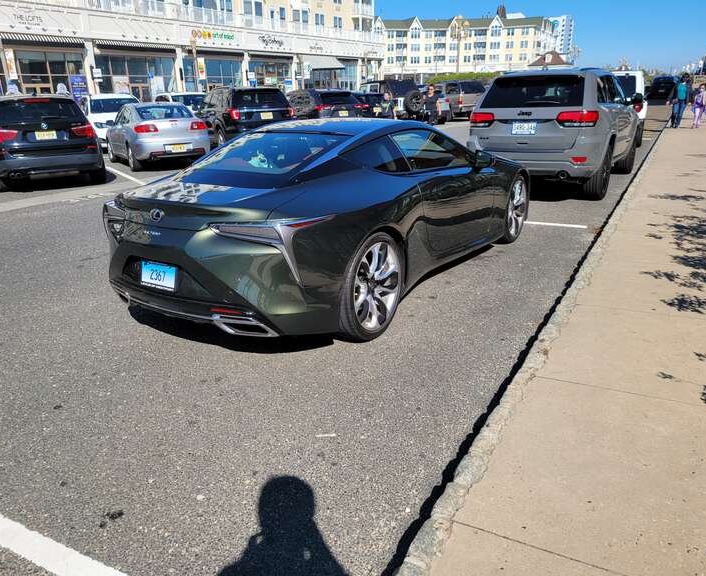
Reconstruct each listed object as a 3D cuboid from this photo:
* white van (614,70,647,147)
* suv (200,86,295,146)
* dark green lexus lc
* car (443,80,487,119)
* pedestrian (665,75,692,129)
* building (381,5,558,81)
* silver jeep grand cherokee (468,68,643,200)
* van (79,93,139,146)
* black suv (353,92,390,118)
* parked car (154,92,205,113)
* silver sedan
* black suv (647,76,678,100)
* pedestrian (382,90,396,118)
[{"bbox_3d":[7.421,-5.103,16.399,1.880,1.850,4.600,9,22,28],"label":"white van"},{"bbox_3d":[-3.743,-5.212,17.701,2.000,1.780,5.030,-12,21,-29],"label":"suv"},{"bbox_3d":[0.155,-0.856,5.280,1.920,1.345,4.760,11,23,32],"label":"dark green lexus lc"},{"bbox_3d":[4.723,-9.899,30.687,1.970,1.900,5.050,-12,22,-29],"label":"car"},{"bbox_3d":[10.922,-6.237,19.278,0.600,1.730,0.380,9,22,28],"label":"pedestrian"},{"bbox_3d":[28.168,-63.658,157.987,50.000,19.200,22.000,0,19,3],"label":"building"},{"bbox_3d":[3.591,-2.692,9.773,1.943,1.760,4.820,11,22,30],"label":"silver jeep grand cherokee"},{"bbox_3d":[-7.971,-5.523,19.085,1.870,1.690,4.650,-12,22,-29],"label":"van"},{"bbox_3d":[-0.379,-6.935,22.928,1.840,1.520,4.650,-12,22,-29],"label":"black suv"},{"bbox_3d":[-6.505,-6.449,21.701,1.850,1.690,4.600,-12,22,-29],"label":"parked car"},{"bbox_3d":[-4.863,-3.806,14.129,1.760,1.465,4.510,-12,21,-28],"label":"silver sedan"},{"bbox_3d":[26.315,-17.005,49.012,1.970,1.780,4.850,9,21,26],"label":"black suv"},{"bbox_3d":[1.059,-5.088,17.243,0.480,1.490,0.320,2,19,9],"label":"pedestrian"}]

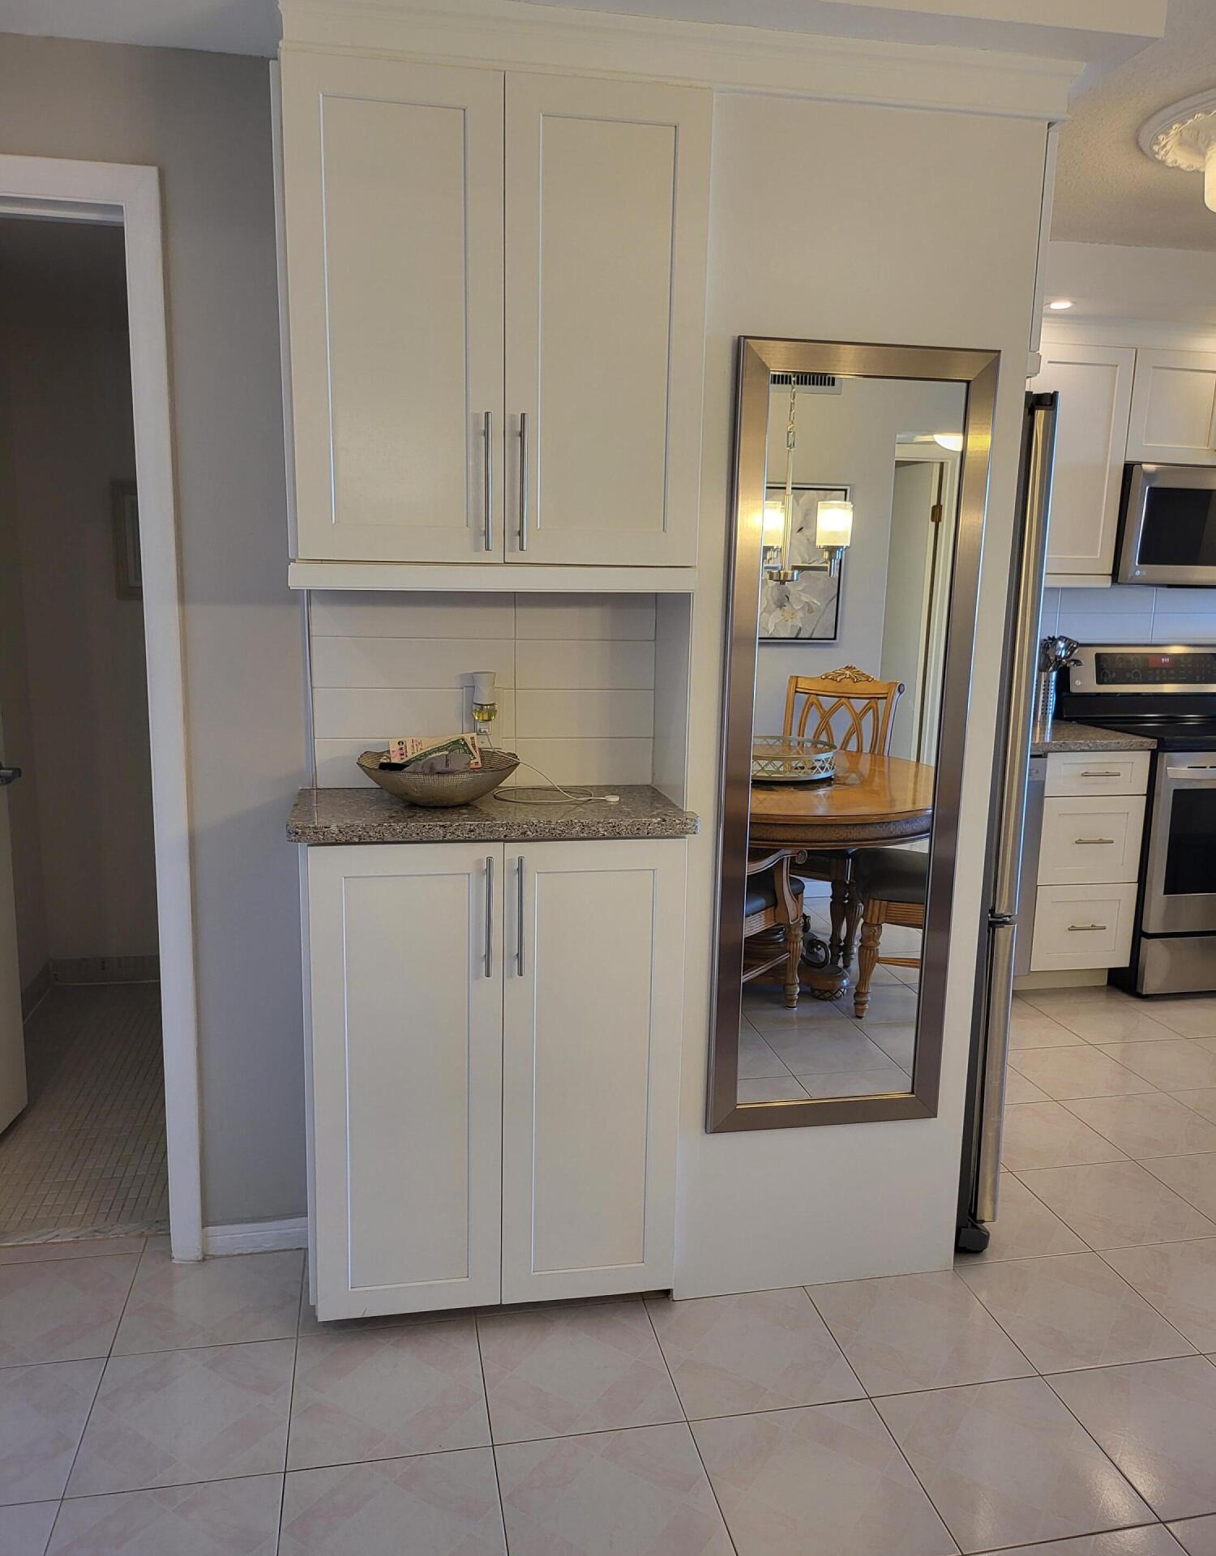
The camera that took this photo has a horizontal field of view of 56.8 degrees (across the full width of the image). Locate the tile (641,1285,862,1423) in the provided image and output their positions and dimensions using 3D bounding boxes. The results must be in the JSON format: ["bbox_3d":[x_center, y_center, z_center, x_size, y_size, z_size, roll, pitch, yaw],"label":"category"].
[{"bbox_3d":[0.269,1.073,2.117,0.330,0.010,0.330,-1,10,-11],"label":"tile"}]

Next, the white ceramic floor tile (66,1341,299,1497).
[{"bbox_3d":[-0.711,1.087,1.921,0.328,0.010,0.328,-1,10,-11],"label":"white ceramic floor tile"}]

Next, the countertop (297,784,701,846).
[{"bbox_3d":[-0.219,0.062,2.124,0.718,0.031,0.333,-1,10,-10],"label":"countertop"}]

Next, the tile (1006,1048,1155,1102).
[{"bbox_3d":[1.386,0.877,3.336,0.330,0.010,0.330,-1,10,-11],"label":"tile"}]

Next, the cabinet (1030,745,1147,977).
[{"bbox_3d":[1.601,0.282,4.172,0.390,0.866,0.606,-1,10,-11],"label":"cabinet"}]

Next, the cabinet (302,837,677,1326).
[{"bbox_3d":[-0.229,0.542,2.226,0.696,0.942,0.314,-1,10,-11],"label":"cabinet"}]

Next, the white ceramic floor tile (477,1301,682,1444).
[{"bbox_3d":[-0.058,1.078,2.053,0.330,0.010,0.330,-1,10,-11],"label":"white ceramic floor tile"}]

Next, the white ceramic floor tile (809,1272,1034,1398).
[{"bbox_3d":[0.596,1.068,2.180,0.330,0.010,0.330,-1,10,-11],"label":"white ceramic floor tile"}]

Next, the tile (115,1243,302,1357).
[{"bbox_3d":[-0.774,1.031,2.241,0.330,0.010,0.317,-1,10,-11],"label":"tile"}]

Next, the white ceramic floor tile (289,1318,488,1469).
[{"bbox_3d":[-0.385,1.082,1.986,0.328,0.010,0.328,-1,10,-11],"label":"white ceramic floor tile"}]

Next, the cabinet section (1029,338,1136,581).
[{"bbox_3d":[1.587,-1.119,4.052,0.387,0.767,0.332,-1,10,-10],"label":"cabinet section"}]

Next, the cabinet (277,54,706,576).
[{"bbox_3d":[-0.201,-0.764,1.990,0.684,0.769,0.310,-1,10,-10],"label":"cabinet"}]

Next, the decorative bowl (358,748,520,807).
[{"bbox_3d":[-0.315,0.006,2.109,0.296,0.080,0.295,-1,10,-11],"label":"decorative bowl"}]

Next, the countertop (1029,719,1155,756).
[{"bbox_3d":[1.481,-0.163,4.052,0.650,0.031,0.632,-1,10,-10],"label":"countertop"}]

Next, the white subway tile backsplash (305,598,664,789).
[{"bbox_3d":[-0.238,-0.179,2.250,0.688,0.403,0.013,-1,10,-11],"label":"white subway tile backsplash"}]

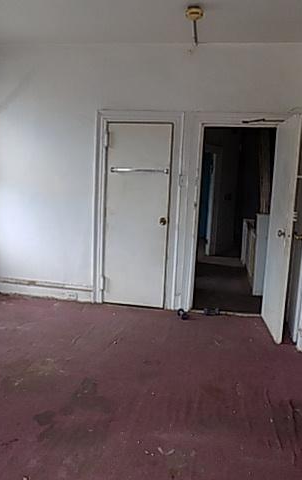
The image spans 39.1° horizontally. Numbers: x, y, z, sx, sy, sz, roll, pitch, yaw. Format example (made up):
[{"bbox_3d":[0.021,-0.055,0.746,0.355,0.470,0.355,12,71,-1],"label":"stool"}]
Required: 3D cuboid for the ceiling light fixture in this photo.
[{"bbox_3d":[0.361,-1.768,3.539,0.146,0.298,0.146,4,8,8],"label":"ceiling light fixture"}]

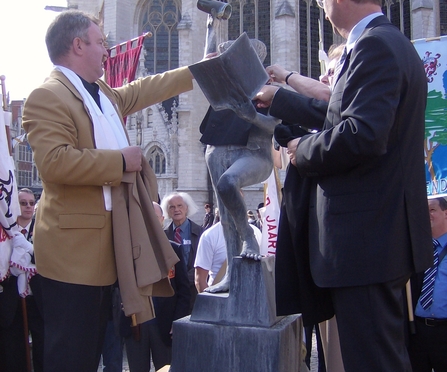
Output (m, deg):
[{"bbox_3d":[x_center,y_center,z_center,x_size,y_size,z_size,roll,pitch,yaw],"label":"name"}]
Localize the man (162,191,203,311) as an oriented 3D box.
[{"bbox_3d":[-0.367,0.929,5.220,0.520,1.740,0.340,0,-2,13],"label":"man"}]

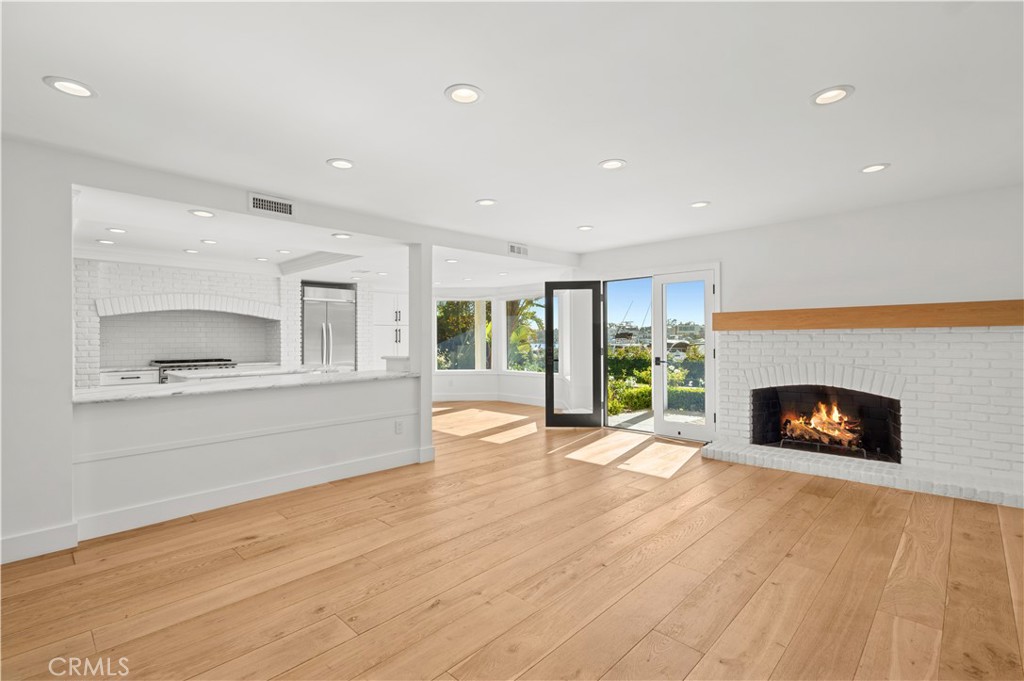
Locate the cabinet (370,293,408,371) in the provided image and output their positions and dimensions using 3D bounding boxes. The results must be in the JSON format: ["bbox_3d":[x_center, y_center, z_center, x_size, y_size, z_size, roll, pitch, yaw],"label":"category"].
[{"bbox_3d":[-2.312,0.179,8.567,0.580,2.090,0.970,0,0,44],"label":"cabinet"}]

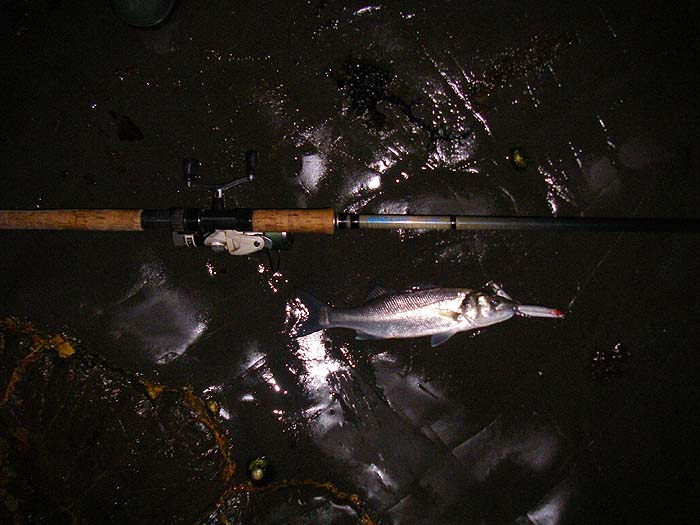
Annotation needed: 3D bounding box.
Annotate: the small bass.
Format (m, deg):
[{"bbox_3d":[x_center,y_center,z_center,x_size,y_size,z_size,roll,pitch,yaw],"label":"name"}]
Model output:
[{"bbox_3d":[0.096,0.064,0.950,0.330,0.042,0.077,-2,87,0],"label":"small bass"}]

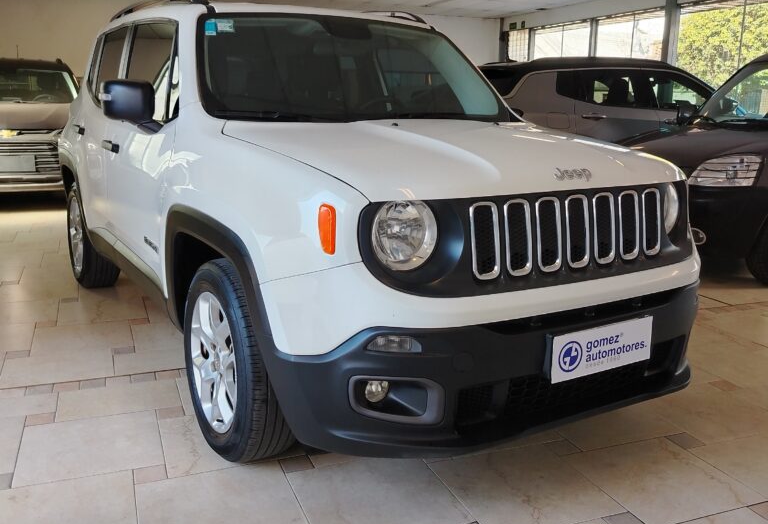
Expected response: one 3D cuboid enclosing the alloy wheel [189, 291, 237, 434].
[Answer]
[{"bbox_3d":[-0.489,0.324,2.348,0.170,0.462,0.462,-7,15,-31],"label":"alloy wheel"}]

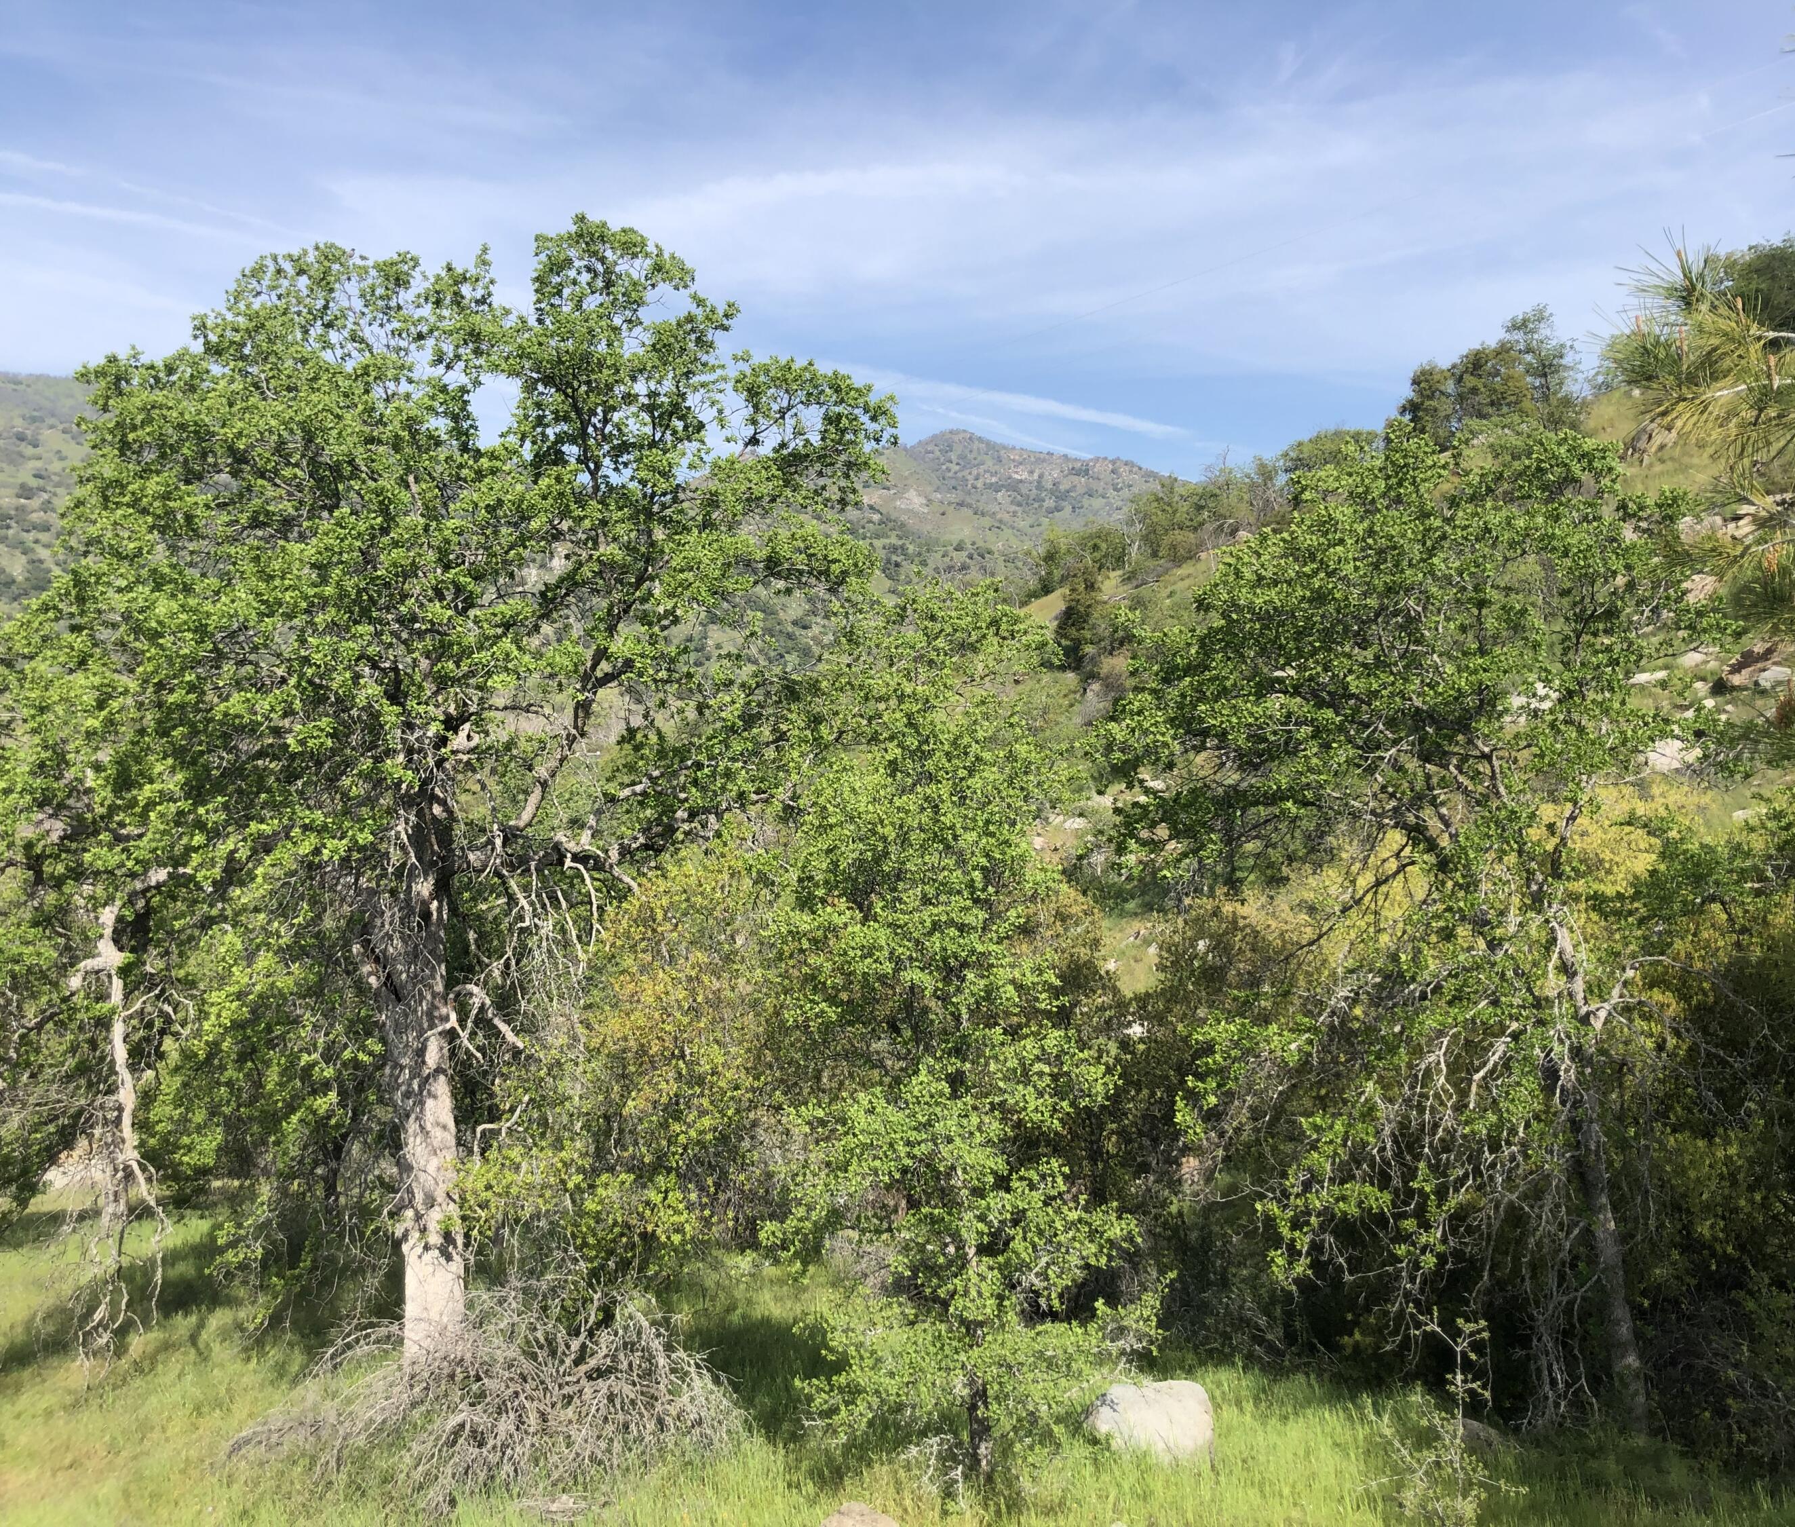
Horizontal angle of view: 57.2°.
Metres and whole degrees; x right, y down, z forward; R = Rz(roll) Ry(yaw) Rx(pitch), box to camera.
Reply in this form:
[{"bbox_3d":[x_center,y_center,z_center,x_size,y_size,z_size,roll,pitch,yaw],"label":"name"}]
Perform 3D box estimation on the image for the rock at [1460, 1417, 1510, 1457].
[{"bbox_3d":[4.960,5.699,13.900,0.450,0.320,0.400,0,0,0],"label":"rock"}]

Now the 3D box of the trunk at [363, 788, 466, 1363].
[{"bbox_3d":[-4.551,2.934,15.500,0.960,5.400,0.800,0,0,0],"label":"trunk"}]

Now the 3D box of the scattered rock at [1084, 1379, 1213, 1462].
[{"bbox_3d":[2.104,5.484,13.700,1.070,0.680,0.850,0,0,0],"label":"scattered rock"}]

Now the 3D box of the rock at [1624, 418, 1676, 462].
[{"bbox_3d":[26.067,-11.203,57.000,1.800,1.450,1.500,0,0,0],"label":"rock"}]

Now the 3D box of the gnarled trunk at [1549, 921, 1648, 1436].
[{"bbox_3d":[6.091,3.577,14.300,0.860,4.500,0.620,0,0,0],"label":"gnarled trunk"}]

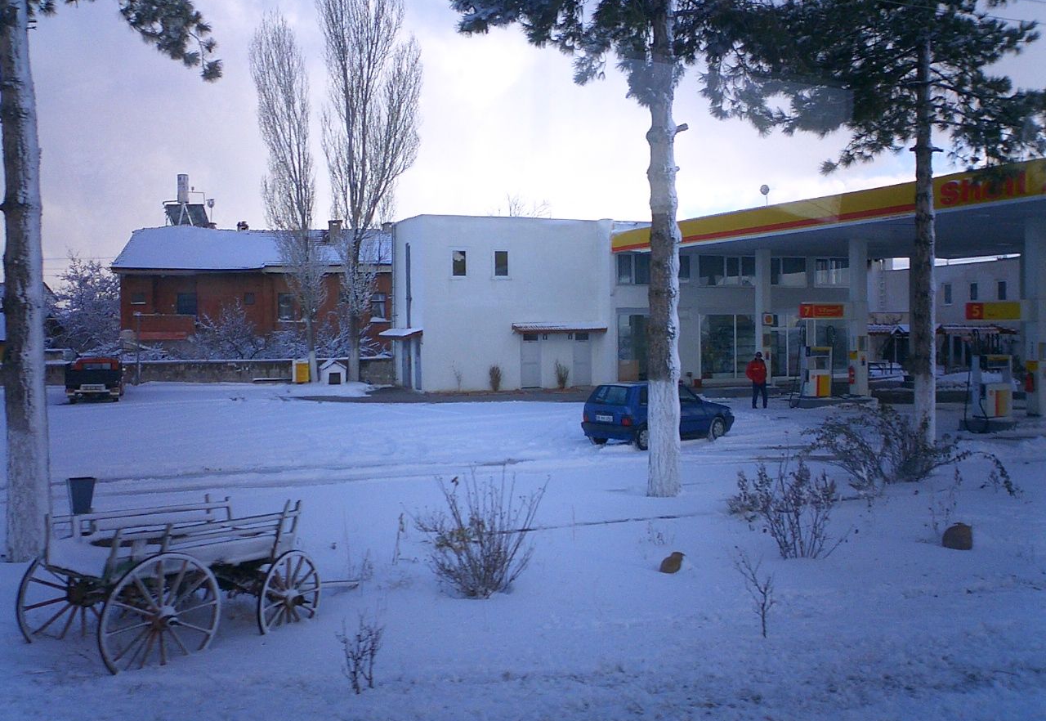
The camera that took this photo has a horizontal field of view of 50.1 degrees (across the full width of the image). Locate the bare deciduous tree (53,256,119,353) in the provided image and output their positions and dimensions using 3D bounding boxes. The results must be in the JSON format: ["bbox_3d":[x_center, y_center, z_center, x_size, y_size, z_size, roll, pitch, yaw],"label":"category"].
[{"bbox_3d":[-22.252,-2.057,56.911,3.500,6.400,3.400,-1,2,-21],"label":"bare deciduous tree"}]

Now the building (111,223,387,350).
[{"bbox_3d":[-15.203,-3.180,64.582,15.800,8.200,10.500,-1,2,-19],"label":"building"}]

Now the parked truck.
[{"bbox_3d":[-16.600,0.674,43.413,1.850,1.720,4.800,-1,2,-17],"label":"parked truck"}]

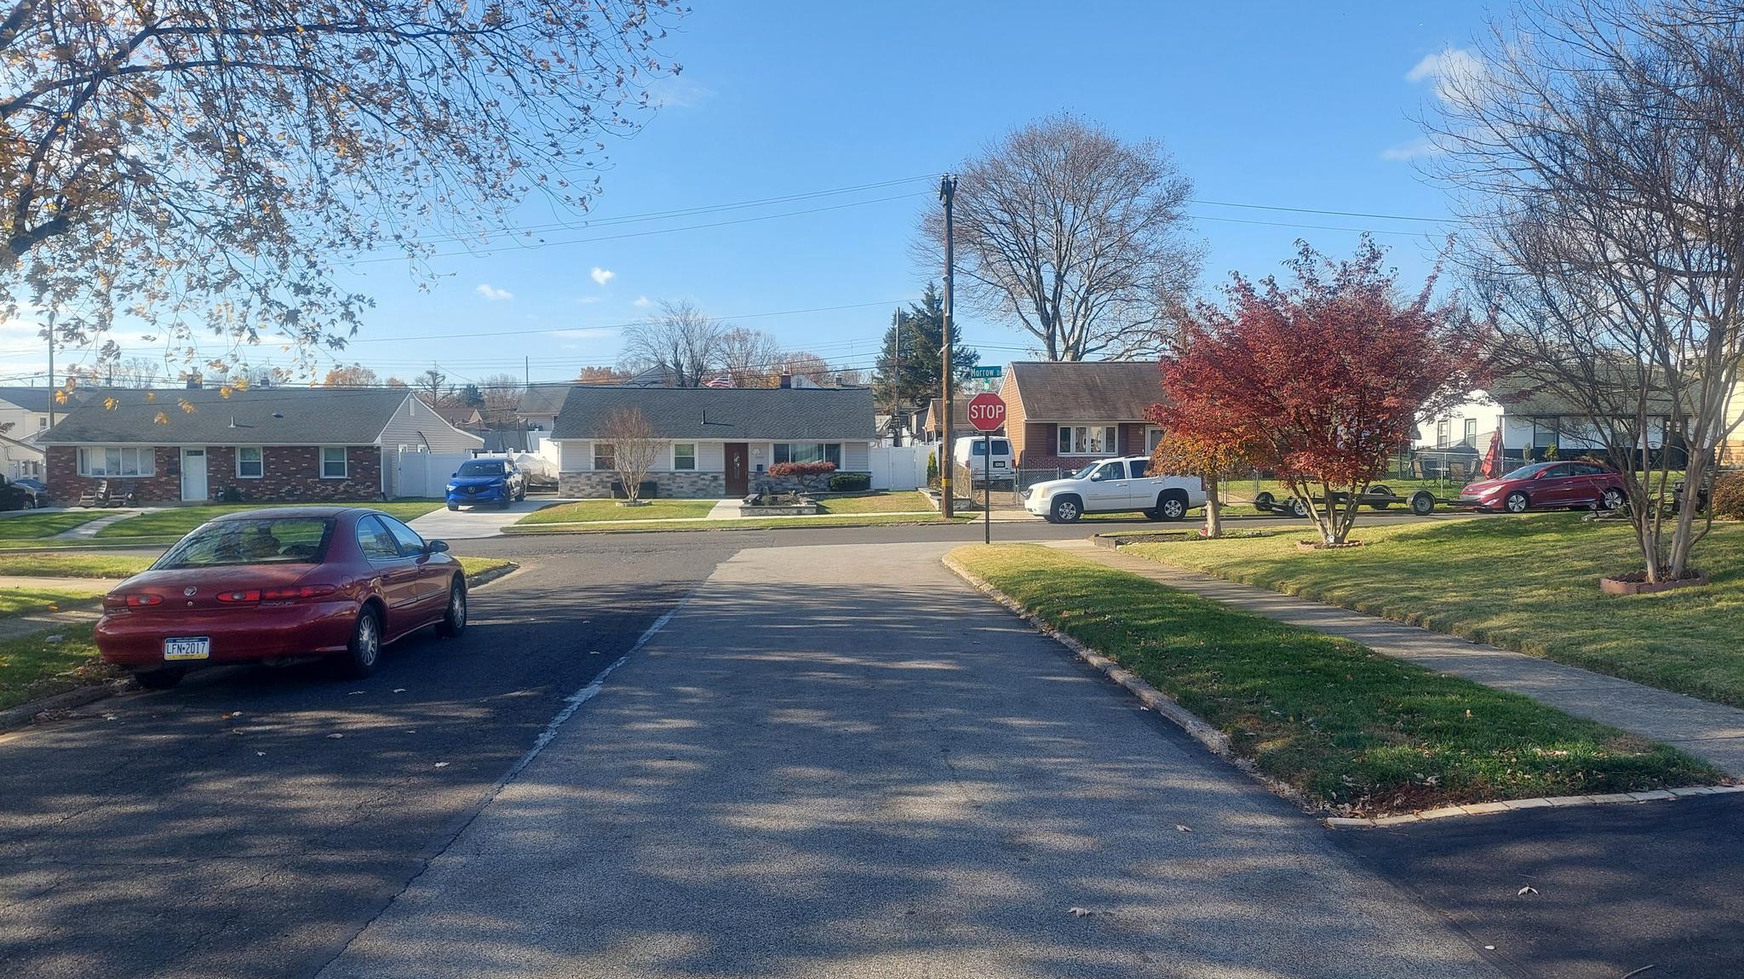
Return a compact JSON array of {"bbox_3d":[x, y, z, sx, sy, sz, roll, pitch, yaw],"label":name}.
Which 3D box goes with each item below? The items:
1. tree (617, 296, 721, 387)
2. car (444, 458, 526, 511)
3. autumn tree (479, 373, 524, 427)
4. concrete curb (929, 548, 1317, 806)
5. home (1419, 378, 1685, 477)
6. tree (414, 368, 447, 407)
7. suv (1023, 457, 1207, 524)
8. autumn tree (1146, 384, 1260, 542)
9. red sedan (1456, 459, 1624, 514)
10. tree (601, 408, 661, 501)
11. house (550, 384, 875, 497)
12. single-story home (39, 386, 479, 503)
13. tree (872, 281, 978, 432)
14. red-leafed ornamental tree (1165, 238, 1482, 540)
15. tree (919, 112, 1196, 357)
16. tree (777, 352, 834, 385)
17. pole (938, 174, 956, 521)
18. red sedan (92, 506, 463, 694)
[{"bbox_3d":[-11.900,-5.800,72.000,6.600,11.000,6.500,0,1,0],"label":"tree"},{"bbox_3d":[-12.870,-0.285,41.100,2.000,1.700,4.950,0,1,-6],"label":"car"},{"bbox_3d":[-26.900,-4.500,88.000,4.000,7.900,4.000,0,1,0],"label":"autumn tree"},{"bbox_3d":[1.760,1.330,13.750,0.280,0.170,16.000,0,1,-3],"label":"concrete curb"},{"bbox_3d":[28.200,-2.950,50.200,8.800,4.400,8.000,0,1,-1],"label":"home"},{"bbox_3d":[-32.700,-4.800,90.000,2.800,8.400,2.800,0,1,0],"label":"tree"},{"bbox_3d":[7.070,-0.080,34.900,5.150,1.920,2.000,0,1,0],"label":"suv"},{"bbox_3d":[6.736,-0.610,24.600,2.400,3.200,2.400,0,1,-3],"label":"autumn tree"},{"bbox_3d":[19.520,-0.120,35.000,4.800,1.460,1.830,0,1,-3],"label":"red sedan"},{"bbox_3d":[-8.920,-1.256,44.600,2.200,3.580,2.200,0,1,-3],"label":"tree"},{"bbox_3d":[-6.370,-2.040,51.200,12.400,4.450,8.500,0,1,-3],"label":"house"},{"bbox_3d":[-26.600,-1.970,54.200,13.200,4.700,13.000,0,1,-5],"label":"single-story home"},{"bbox_3d":[3.296,-6.842,75.000,6.500,12.260,6.300,0,1,-3],"label":"tree"},{"bbox_3d":[8.205,-1.780,22.100,5.600,5.650,5.300,0,1,-3],"label":"red-leafed ornamental tree"},{"bbox_3d":[9.680,-9.900,62.000,14.600,18.800,14.000,0,1,0],"label":"tree"},{"bbox_3d":[-5.975,-6.423,105.000,6.000,11.200,6.000,0,1,-3],"label":"tree"},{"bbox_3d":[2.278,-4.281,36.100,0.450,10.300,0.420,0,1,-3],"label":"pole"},{"bbox_3d":[-5.140,0.895,11.280,1.850,1.410,5.050,0,1,-4],"label":"red sedan"}]

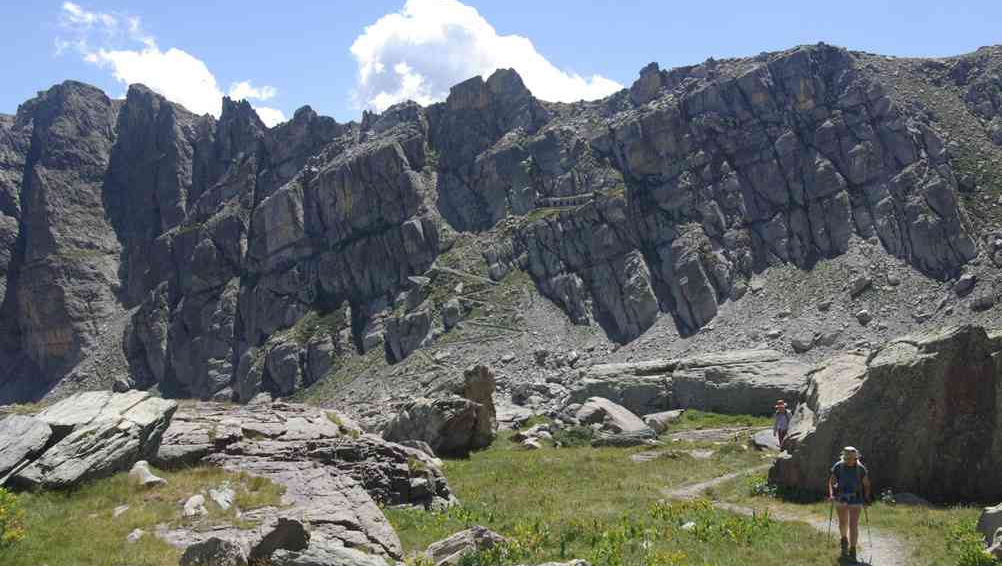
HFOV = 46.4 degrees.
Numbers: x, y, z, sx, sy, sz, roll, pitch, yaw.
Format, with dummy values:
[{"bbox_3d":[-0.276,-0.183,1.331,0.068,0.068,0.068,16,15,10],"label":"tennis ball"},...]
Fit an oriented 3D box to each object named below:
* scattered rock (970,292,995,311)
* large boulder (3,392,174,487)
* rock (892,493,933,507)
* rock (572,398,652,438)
[{"bbox_3d":[76.278,2.931,185.000,3.400,2.800,3.000,0,-4,0],"label":"scattered rock"},{"bbox_3d":[-7.276,2.787,20.800,2.700,1.600,1.900,1,-4,-17],"label":"large boulder"},{"bbox_3d":[8.422,4.431,23.900,0.800,0.280,0.520,-1,-4,19],"label":"rock"},{"bbox_3d":[4.335,5.144,45.000,2.950,1.500,2.100,0,-4,0],"label":"rock"}]

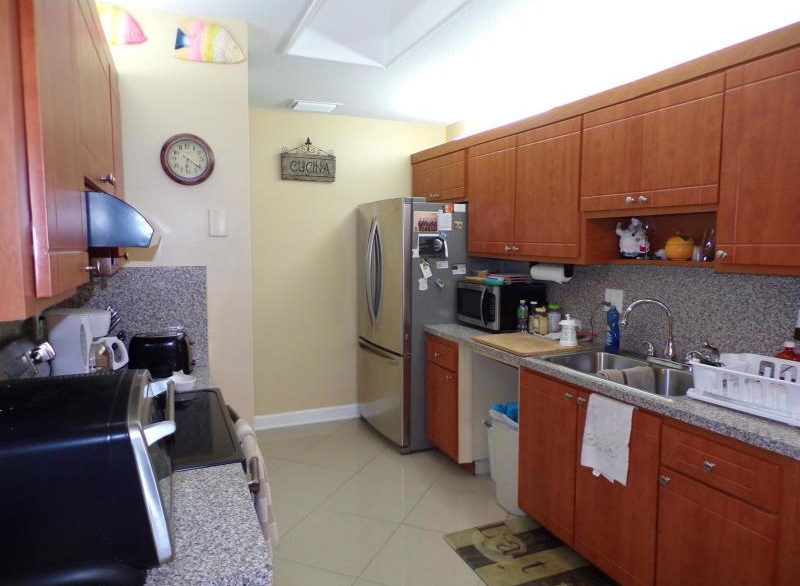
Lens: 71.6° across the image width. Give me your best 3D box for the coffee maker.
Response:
[{"bbox_3d":[-1.189,0.218,2.136,0.255,0.310,0.200,-2,5,-22],"label":"coffee maker"}]

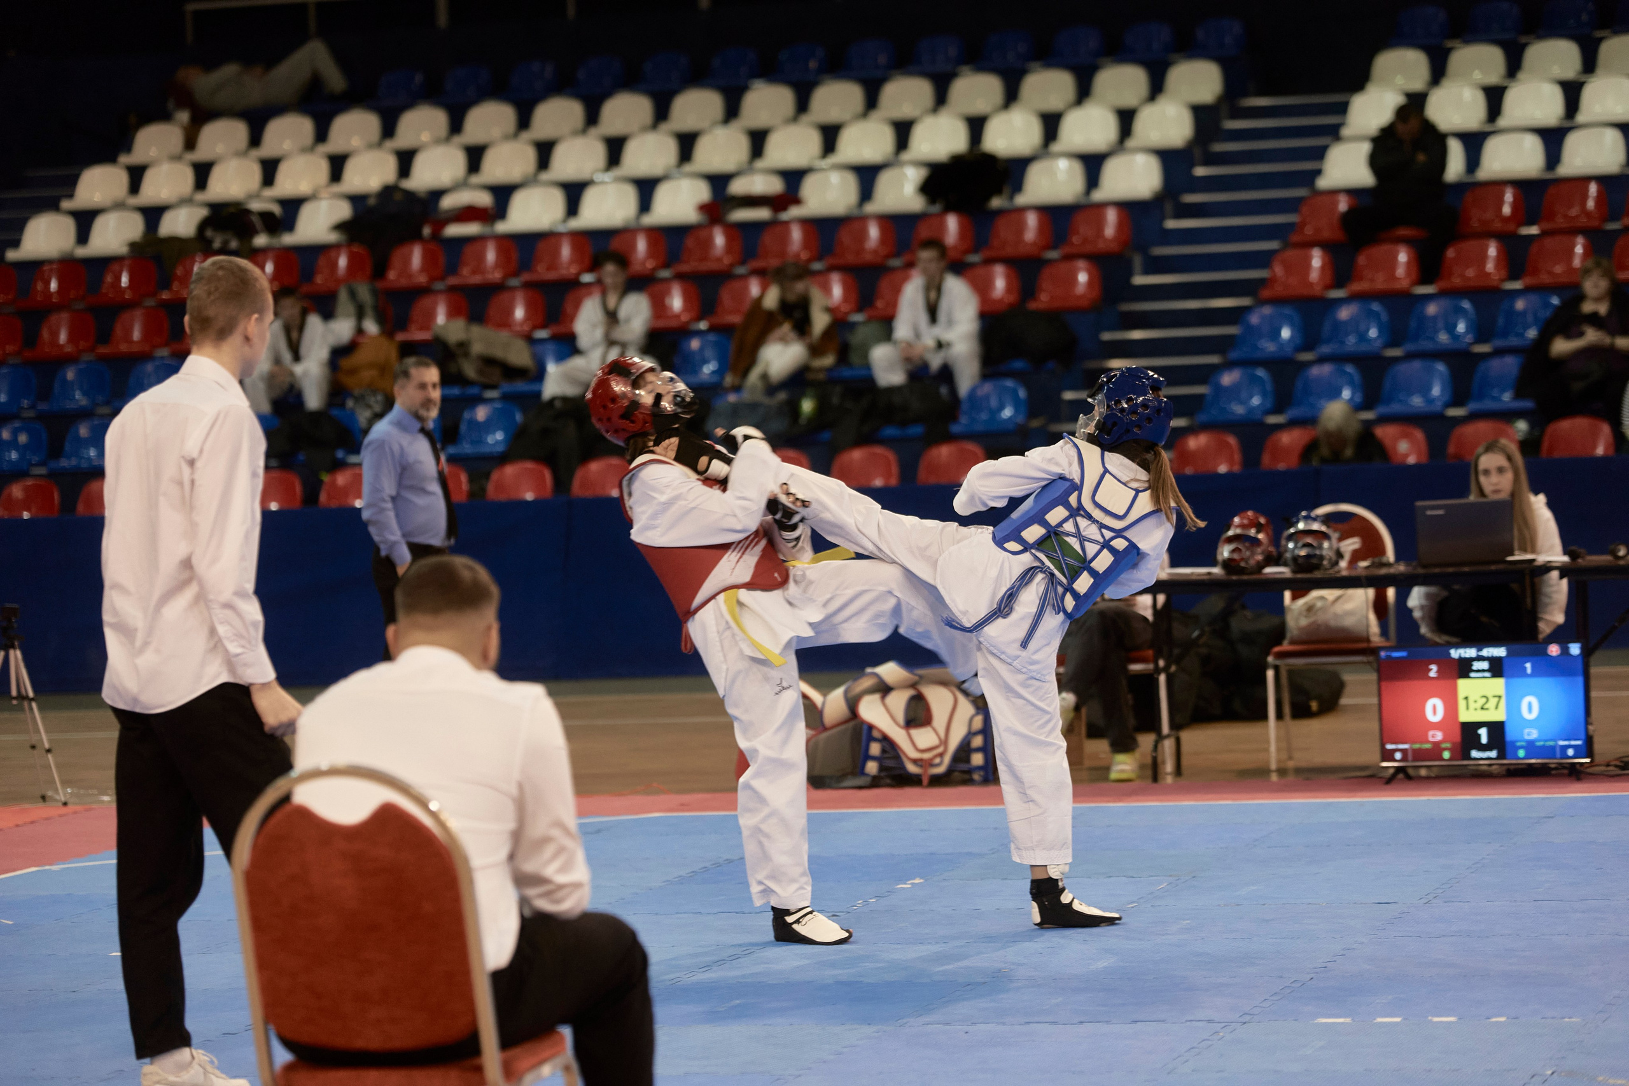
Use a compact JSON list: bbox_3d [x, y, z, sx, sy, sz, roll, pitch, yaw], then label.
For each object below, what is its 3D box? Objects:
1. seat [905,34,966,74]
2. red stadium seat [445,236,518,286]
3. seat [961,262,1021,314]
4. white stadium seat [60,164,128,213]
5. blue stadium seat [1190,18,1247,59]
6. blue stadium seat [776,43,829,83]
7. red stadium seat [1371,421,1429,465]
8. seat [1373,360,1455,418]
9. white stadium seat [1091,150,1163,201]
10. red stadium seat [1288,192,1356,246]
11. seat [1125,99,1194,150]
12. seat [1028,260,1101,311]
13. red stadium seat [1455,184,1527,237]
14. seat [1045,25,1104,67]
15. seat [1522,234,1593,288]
[{"bbox_3d":[0.770,-3.162,35.197,0.390,0.290,0.380,-2,2,16],"label":"seat"},{"bbox_3d":[-2.112,-1.798,34.635,0.410,0.330,0.400,-2,2,16],"label":"red stadium seat"},{"bbox_3d":[0.933,-1.419,30.166,0.390,0.290,0.380,-2,2,16],"label":"seat"},{"bbox_3d":[-5.059,-2.491,38.138,0.390,0.320,0.372,-2,2,16],"label":"white stadium seat"},{"bbox_3d":[2.752,-3.456,37.255,0.410,0.330,0.400,-2,2,16],"label":"blue stadium seat"},{"bbox_3d":[-0.135,-3.428,38.835,0.390,0.320,0.372,-2,2,16],"label":"blue stadium seat"},{"bbox_3d":[2.876,-0.457,27.115,0.400,0.295,0.380,-2,2,18],"label":"red stadium seat"},{"bbox_3d":[3.324,-0.856,30.049,0.410,0.330,0.400,-2,2,16],"label":"seat"},{"bbox_3d":[1.988,-2.329,34.459,0.410,0.330,0.400,-2,2,16],"label":"white stadium seat"},{"bbox_3d":[3.169,-2.006,33.674,0.390,0.320,0.372,-2,2,16],"label":"red stadium seat"},{"bbox_3d":[2.097,-2.538,32.961,0.365,0.295,0.350,-2,2,16],"label":"seat"},{"bbox_3d":[1.412,-1.464,30.906,0.400,0.300,0.360,-2,2,18],"label":"seat"},{"bbox_3d":[3.886,-1.921,31.266,0.400,0.300,0.360,-2,2,18],"label":"red stadium seat"},{"bbox_3d":[1.720,-3.279,36.011,0.400,0.300,0.360,-2,2,18],"label":"seat"},{"bbox_3d":[4.026,-1.517,29.457,0.365,0.295,0.350,-2,2,16],"label":"seat"}]

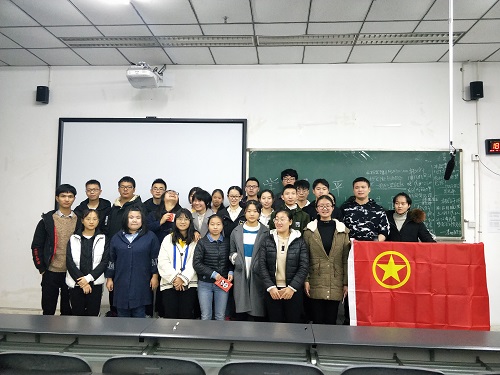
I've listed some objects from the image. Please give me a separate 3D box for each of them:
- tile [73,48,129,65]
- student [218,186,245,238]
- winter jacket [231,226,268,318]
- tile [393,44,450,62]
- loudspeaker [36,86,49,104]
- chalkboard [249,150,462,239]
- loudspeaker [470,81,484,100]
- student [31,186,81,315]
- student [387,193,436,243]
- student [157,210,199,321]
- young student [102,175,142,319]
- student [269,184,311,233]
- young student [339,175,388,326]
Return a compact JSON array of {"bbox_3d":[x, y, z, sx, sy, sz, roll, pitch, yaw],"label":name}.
[{"bbox_3d":[-1.997,-1.782,4.899,0.600,0.020,0.531,1,-4,4],"label":"tile"},{"bbox_3d":[-0.214,0.816,4.332,0.460,1.660,0.280,1,-4,-2],"label":"student"},{"bbox_3d":[0.000,0.898,3.930,0.450,0.990,0.300,1,-4,-3],"label":"winter jacket"},{"bbox_3d":[2.190,-1.725,4.642,0.600,0.020,0.520,1,-4,4],"label":"tile"},{"bbox_3d":[-2.936,-1.307,5.118,0.145,0.225,0.140,2,-4,-15],"label":"loudspeaker"},{"bbox_3d":[1.377,0.074,4.786,2.845,1.186,0.050,1,-4,4],"label":"chalkboard"},{"bbox_3d":[2.938,-1.256,4.667,0.125,0.210,0.125,1,-4,4],"label":"loudspeaker"},{"bbox_3d":[-2.171,0.833,4.119,0.540,1.750,0.330,2,-4,-21],"label":"student"},{"bbox_3d":[1.721,0.870,3.874,0.580,1.629,0.360,0,-4,18],"label":"student"},{"bbox_3d":[-0.778,0.996,3.959,0.470,1.530,0.310,1,-4,-9],"label":"student"},{"bbox_3d":[-1.547,0.740,4.463,0.540,1.760,0.330,2,-4,-15],"label":"young student"},{"bbox_3d":[0.447,0.819,4.061,0.490,1.711,0.320,1,-4,6],"label":"student"},{"bbox_3d":[1.203,0.781,3.819,0.540,1.781,0.360,0,-4,10],"label":"young student"}]

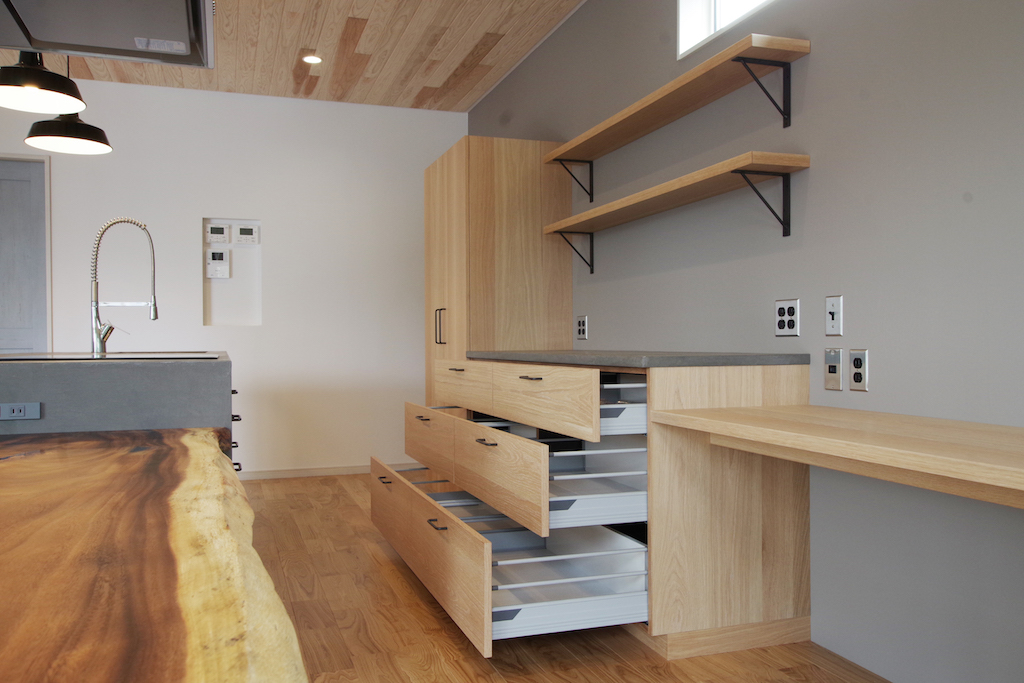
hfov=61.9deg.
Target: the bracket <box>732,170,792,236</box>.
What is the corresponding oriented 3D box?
[{"bbox_3d":[0.754,-0.418,2.593,0.194,0.189,0.032,0,0,-19],"label":"bracket"}]

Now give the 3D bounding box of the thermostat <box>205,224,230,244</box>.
[{"bbox_3d":[-1.914,-0.699,5.552,0.144,0.115,0.024,0,0,-19],"label":"thermostat"}]

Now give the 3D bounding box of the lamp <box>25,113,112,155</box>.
[{"bbox_3d":[-1.861,-0.904,3.583,0.330,0.165,0.330,0,0,-19],"label":"lamp"}]

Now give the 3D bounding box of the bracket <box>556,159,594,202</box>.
[{"bbox_3d":[0.286,-0.740,3.950,0.185,0.189,0.036,0,0,-18],"label":"bracket"}]

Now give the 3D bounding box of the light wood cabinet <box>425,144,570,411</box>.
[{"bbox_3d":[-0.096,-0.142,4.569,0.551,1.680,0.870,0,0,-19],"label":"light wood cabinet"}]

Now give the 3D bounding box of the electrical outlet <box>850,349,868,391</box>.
[{"bbox_3d":[0.933,0.079,2.303,0.010,0.114,0.070,0,0,-18],"label":"electrical outlet"}]

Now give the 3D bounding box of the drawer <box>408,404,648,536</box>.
[{"bbox_3d":[0.007,0.401,3.197,0.479,0.242,1.821,0,0,-19],"label":"drawer"}]

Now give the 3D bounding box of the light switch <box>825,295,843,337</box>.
[{"bbox_3d":[0.899,-0.070,2.394,0.016,0.115,0.070,0,0,-18],"label":"light switch"}]

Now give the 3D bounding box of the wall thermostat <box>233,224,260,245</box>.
[{"bbox_3d":[-1.743,-0.699,5.610,0.147,0.117,0.024,0,0,-19],"label":"wall thermostat"}]

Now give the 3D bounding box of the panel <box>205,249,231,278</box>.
[{"bbox_3d":[-1.904,-0.503,5.529,0.145,0.187,0.027,0,0,-18],"label":"panel"}]

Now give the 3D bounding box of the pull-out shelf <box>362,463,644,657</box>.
[{"bbox_3d":[-0.134,0.667,3.107,0.506,0.295,1.795,0,0,-18],"label":"pull-out shelf"}]

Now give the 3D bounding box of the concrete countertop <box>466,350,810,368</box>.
[{"bbox_3d":[0.331,0.058,3.265,0.542,0.033,1.803,0,0,-18],"label":"concrete countertop"}]

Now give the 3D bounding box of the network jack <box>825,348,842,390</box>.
[{"bbox_3d":[0.902,0.079,2.398,0.010,0.116,0.071,0,0,-18],"label":"network jack"}]

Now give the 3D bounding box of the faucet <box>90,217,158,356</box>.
[{"bbox_3d":[-1.829,-0.261,4.029,0.275,0.635,0.065,0,0,-18],"label":"faucet"}]

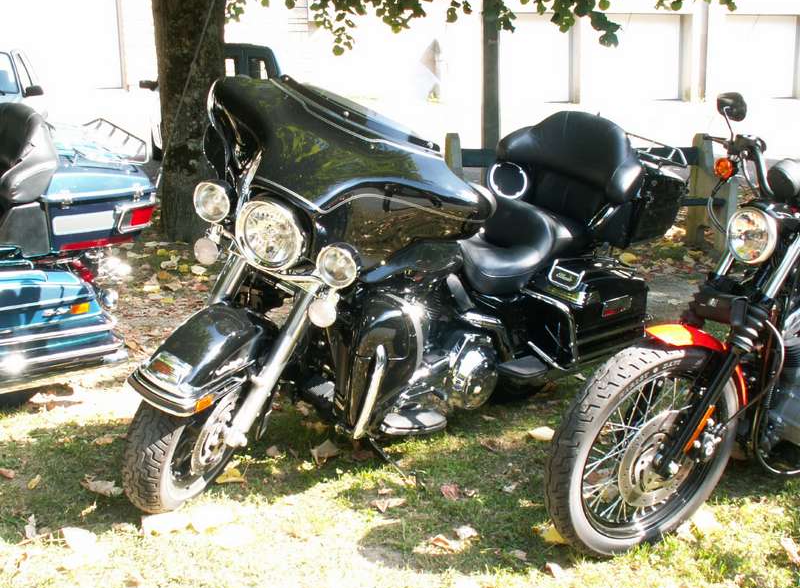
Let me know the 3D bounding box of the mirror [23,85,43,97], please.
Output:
[{"bbox_3d":[-5.022,-2.782,13.300,0.240,0.160,0.140,-1,10,0],"label":"mirror"}]

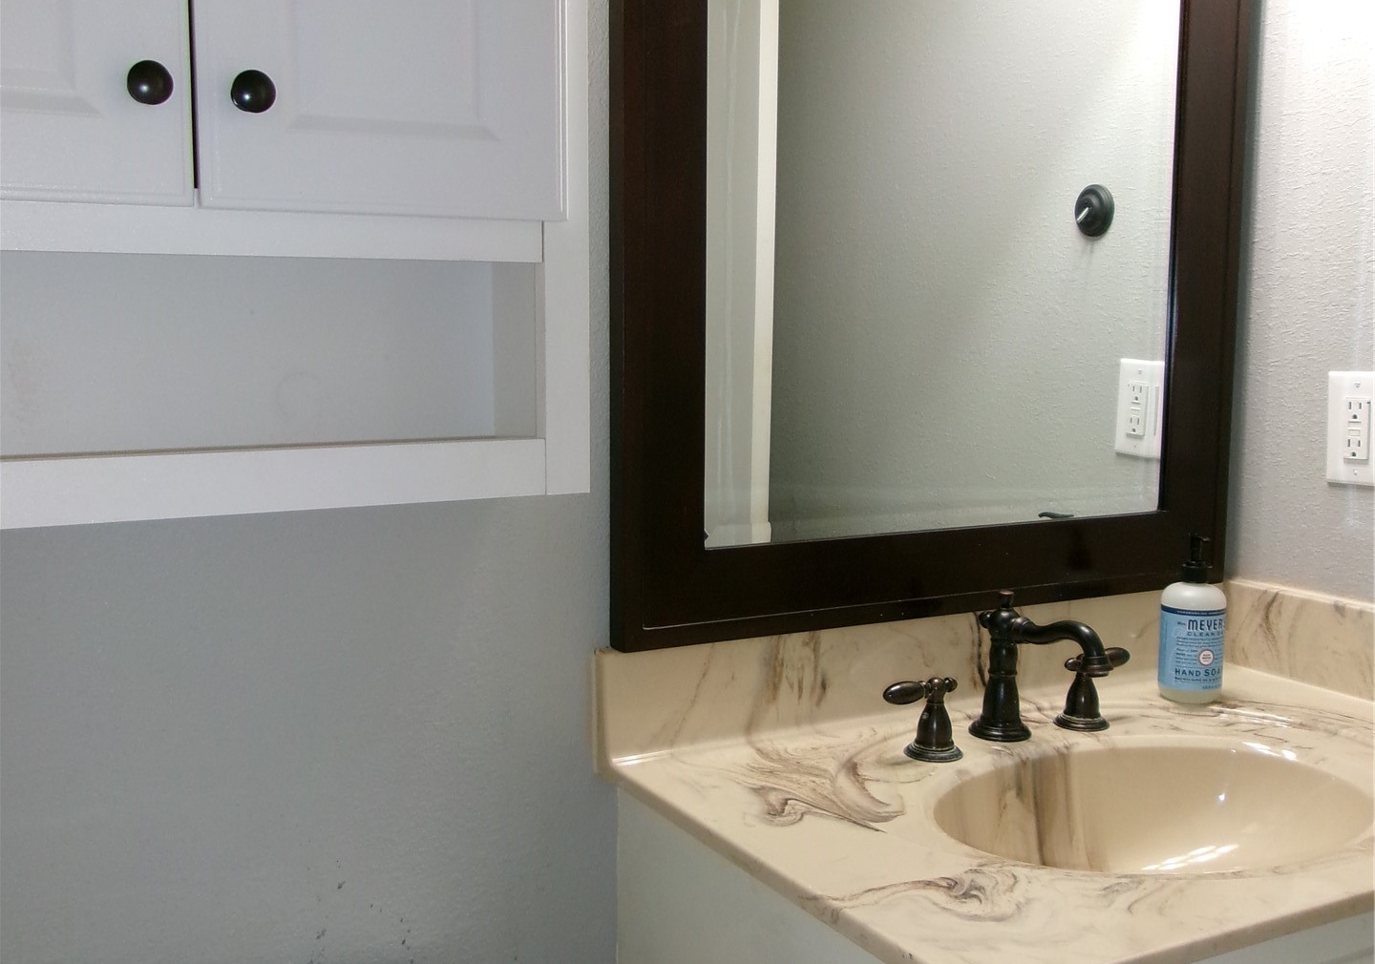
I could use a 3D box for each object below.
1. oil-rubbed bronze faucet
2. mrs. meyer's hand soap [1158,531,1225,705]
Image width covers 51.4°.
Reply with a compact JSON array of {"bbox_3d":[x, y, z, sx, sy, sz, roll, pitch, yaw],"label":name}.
[{"bbox_3d":[0.343,0.187,1.376,0.066,0.140,0.178,-3,7,-28],"label":"oil-rubbed bronze faucet"},{"bbox_3d":[0.556,0.147,1.570,0.067,0.178,0.069,-1,6,-8],"label":"mrs. meyer's hand soap"}]

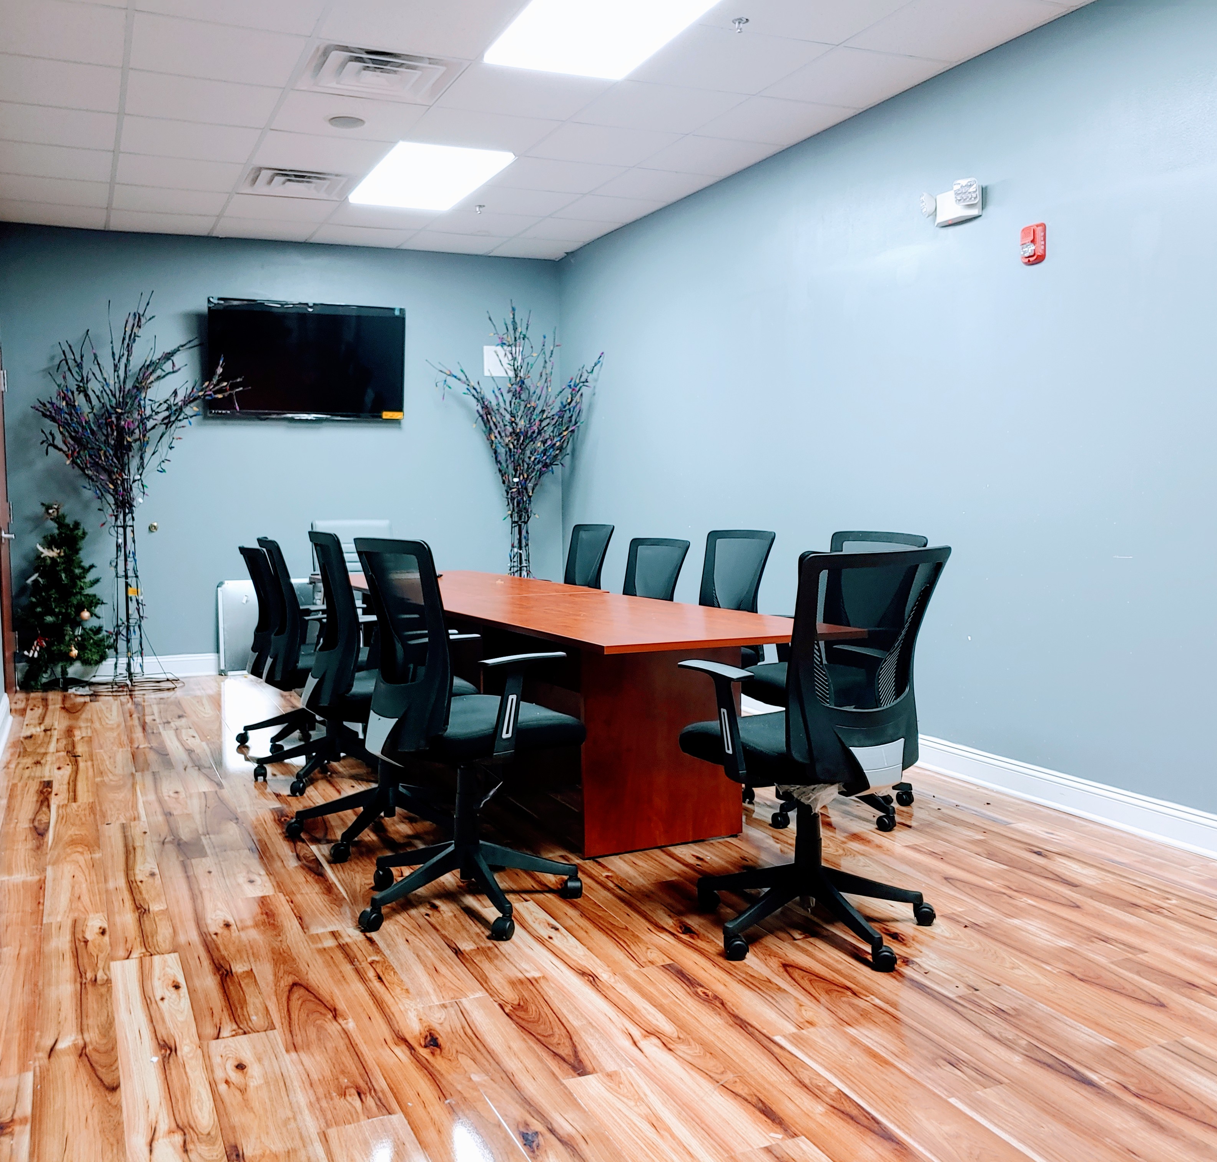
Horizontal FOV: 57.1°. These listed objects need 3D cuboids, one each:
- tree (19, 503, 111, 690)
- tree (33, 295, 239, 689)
[{"bbox_3d":[-3.275,0.107,6.781,0.500,1.160,0.480,-3,6,-25],"label":"tree"},{"bbox_3d":[-2.792,-0.516,6.799,1.170,2.380,0.900,-3,6,-25],"label":"tree"}]

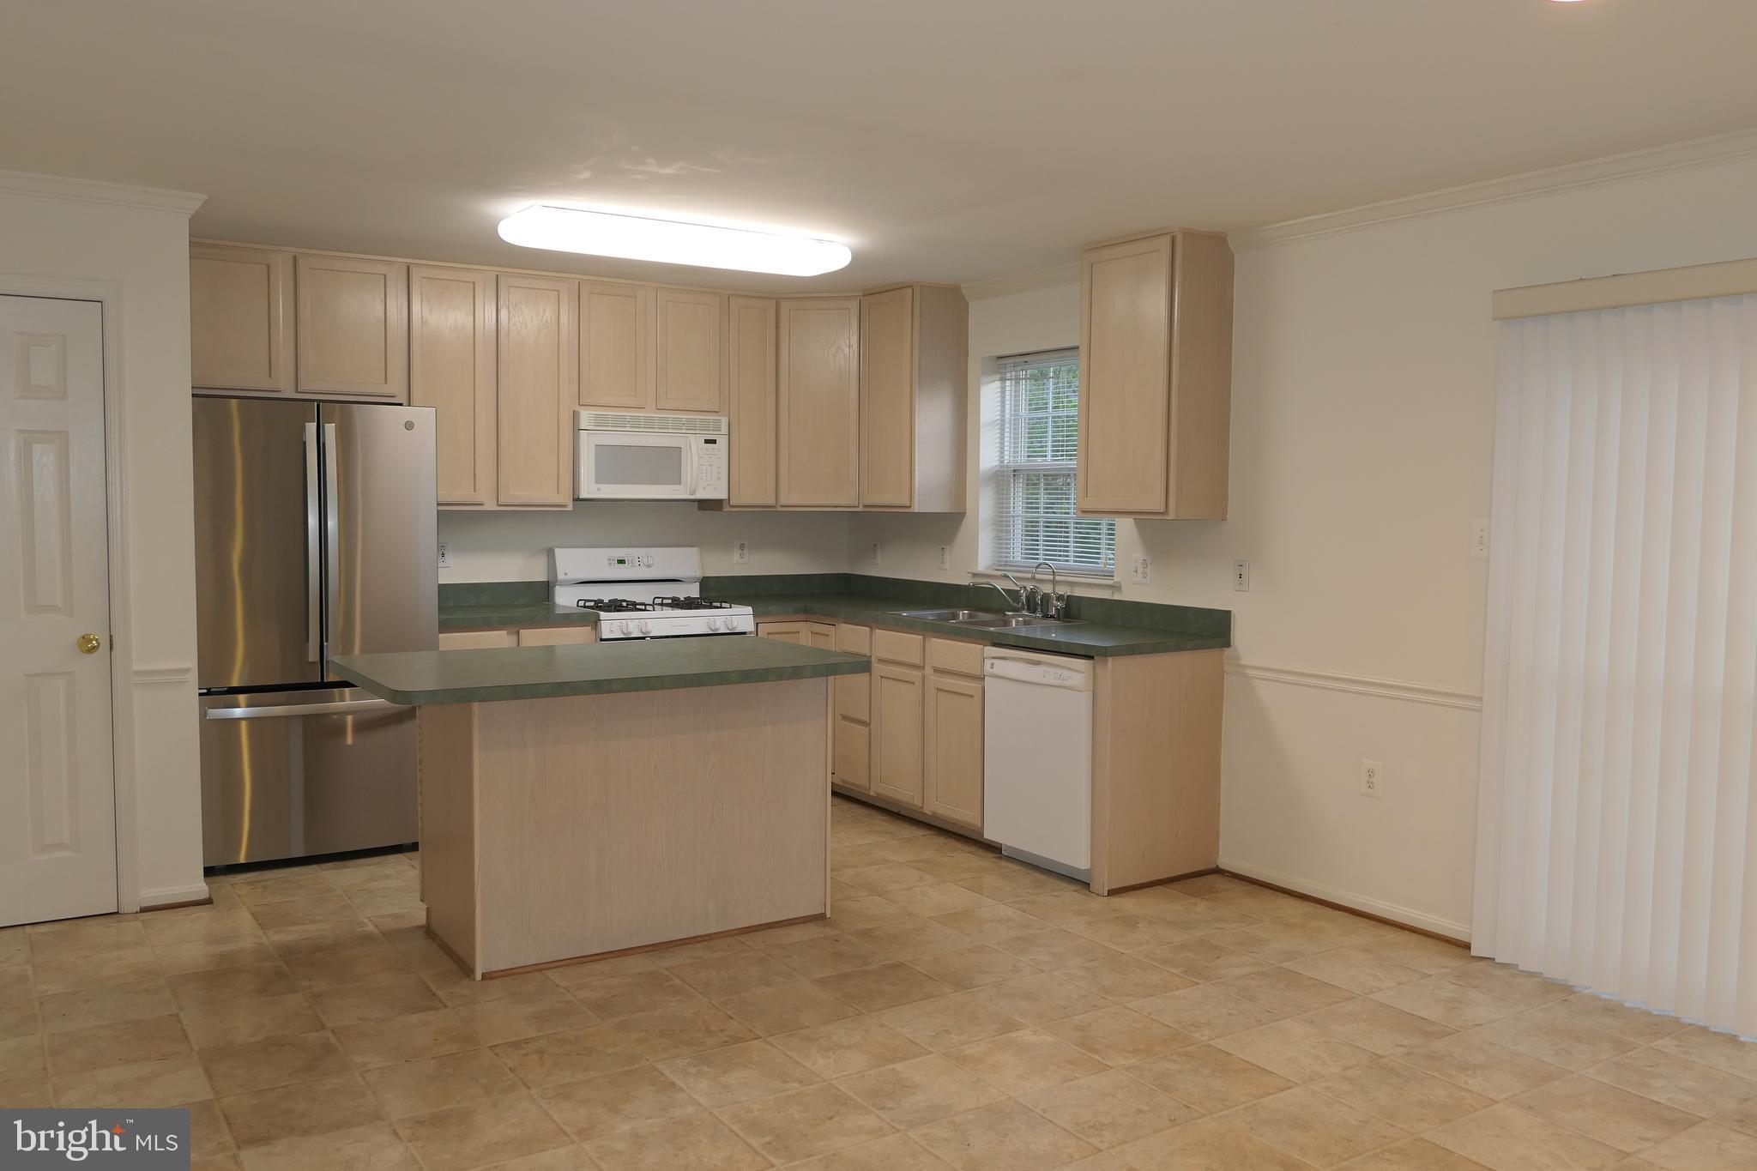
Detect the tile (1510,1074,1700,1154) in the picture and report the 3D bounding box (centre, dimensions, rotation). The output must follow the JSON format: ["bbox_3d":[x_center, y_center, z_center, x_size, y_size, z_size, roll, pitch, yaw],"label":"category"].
[{"bbox_3d":[1.677,1.225,3.149,0.308,0.010,0.308,-2,4,-33],"label":"tile"}]

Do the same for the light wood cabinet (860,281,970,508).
[{"bbox_3d":[0.172,-0.887,6.626,0.320,1.059,0.455,-2,4,-34],"label":"light wood cabinet"}]

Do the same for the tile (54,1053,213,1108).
[{"bbox_3d":[-1.788,1.206,3.263,0.320,0.010,0.320,-2,4,-33],"label":"tile"}]

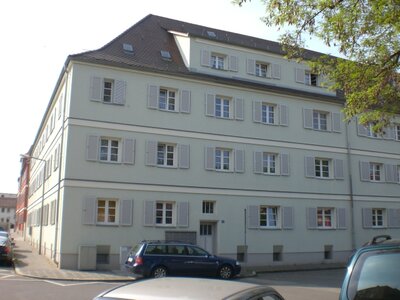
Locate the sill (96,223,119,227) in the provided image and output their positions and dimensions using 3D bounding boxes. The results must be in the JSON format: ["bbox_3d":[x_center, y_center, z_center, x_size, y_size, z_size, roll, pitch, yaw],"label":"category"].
[{"bbox_3d":[-4.466,3.661,21.291,1.100,0.090,0.200,5,-12,-24],"label":"sill"}]

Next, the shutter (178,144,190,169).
[{"bbox_3d":[-0.810,0.351,23.550,0.650,1.330,0.050,5,-12,-24],"label":"shutter"}]

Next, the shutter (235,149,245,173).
[{"bbox_3d":[2.269,0.621,24.906,0.640,1.360,0.050,5,-12,-24],"label":"shutter"}]

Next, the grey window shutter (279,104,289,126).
[{"bbox_3d":[5.110,-2.135,26.723,0.592,1.290,0.050,5,-12,-24],"label":"grey window shutter"}]

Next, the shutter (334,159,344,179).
[{"bbox_3d":[9.143,1.246,28.726,0.710,1.360,0.050,5,-13,-23],"label":"shutter"}]

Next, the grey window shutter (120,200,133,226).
[{"bbox_3d":[-3.626,3.093,21.703,0.605,1.255,0.050,5,-12,-24],"label":"grey window shutter"}]

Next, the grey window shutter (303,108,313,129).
[{"bbox_3d":[7.013,-2.033,28.449,0.720,1.360,0.050,5,-13,-23],"label":"grey window shutter"}]

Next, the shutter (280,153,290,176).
[{"bbox_3d":[5.092,0.866,26.149,0.670,1.380,0.050,5,-12,-24],"label":"shutter"}]

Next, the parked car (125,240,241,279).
[{"bbox_3d":[-0.612,4.470,17.722,4.680,1.490,1.750,5,-13,-22],"label":"parked car"}]

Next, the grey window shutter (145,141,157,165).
[{"bbox_3d":[-2.628,0.169,23.706,0.620,1.360,0.050,5,-13,-23],"label":"grey window shutter"}]

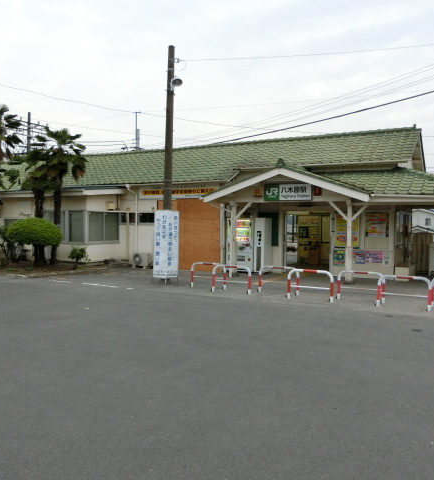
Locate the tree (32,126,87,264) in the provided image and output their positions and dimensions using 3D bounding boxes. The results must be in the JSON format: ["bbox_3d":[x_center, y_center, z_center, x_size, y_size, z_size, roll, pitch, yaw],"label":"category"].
[{"bbox_3d":[-6.344,-1.761,18.500,2.150,5.500,2.050,0,1,-19],"label":"tree"}]

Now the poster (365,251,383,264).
[{"bbox_3d":[4.775,0.531,14.014,0.530,0.380,0.030,1,1,29],"label":"poster"}]

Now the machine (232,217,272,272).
[{"bbox_3d":[1.160,0.179,16.244,1.250,1.860,0.720,1,1,29],"label":"machine"}]

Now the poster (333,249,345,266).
[{"bbox_3d":[3.856,0.566,14.524,0.370,0.510,0.030,1,1,29],"label":"poster"}]

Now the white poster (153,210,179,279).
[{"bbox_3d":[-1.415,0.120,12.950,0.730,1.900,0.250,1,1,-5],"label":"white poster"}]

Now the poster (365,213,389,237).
[{"bbox_3d":[4.849,-0.453,13.964,0.700,0.730,0.040,1,1,29],"label":"poster"}]

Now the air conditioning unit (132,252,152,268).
[{"bbox_3d":[-2.932,0.804,17.947,0.800,0.630,0.320,1,1,29],"label":"air conditioning unit"}]

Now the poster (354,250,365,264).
[{"bbox_3d":[4.382,0.539,14.232,0.390,0.420,0.030,1,1,29],"label":"poster"}]

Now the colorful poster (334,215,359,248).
[{"bbox_3d":[4.066,-0.274,14.400,0.750,1.040,0.040,1,1,29],"label":"colorful poster"}]

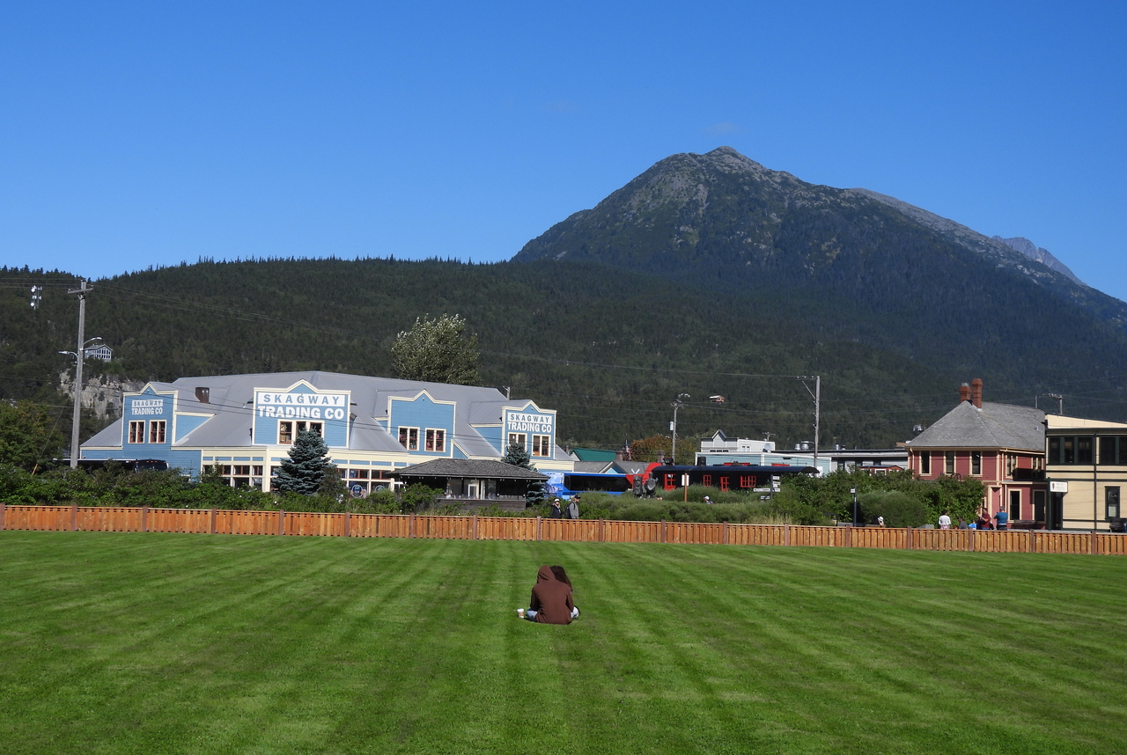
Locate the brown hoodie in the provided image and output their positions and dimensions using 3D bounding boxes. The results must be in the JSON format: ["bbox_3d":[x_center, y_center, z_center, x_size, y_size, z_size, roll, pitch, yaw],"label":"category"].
[{"bbox_3d":[-0.156,2.924,22.053,0.600,0.790,0.460,2,-4,0],"label":"brown hoodie"}]

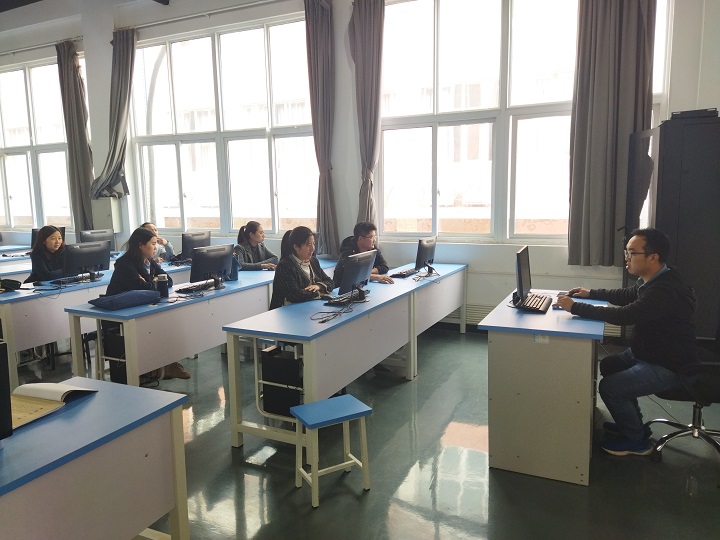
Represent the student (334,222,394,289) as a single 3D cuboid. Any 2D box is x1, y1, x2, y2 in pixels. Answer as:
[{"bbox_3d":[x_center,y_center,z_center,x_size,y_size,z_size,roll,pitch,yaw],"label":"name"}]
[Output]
[{"bbox_3d":[0.012,0.190,5.141,0.720,1.270,0.500,4,9,31],"label":"student"}]

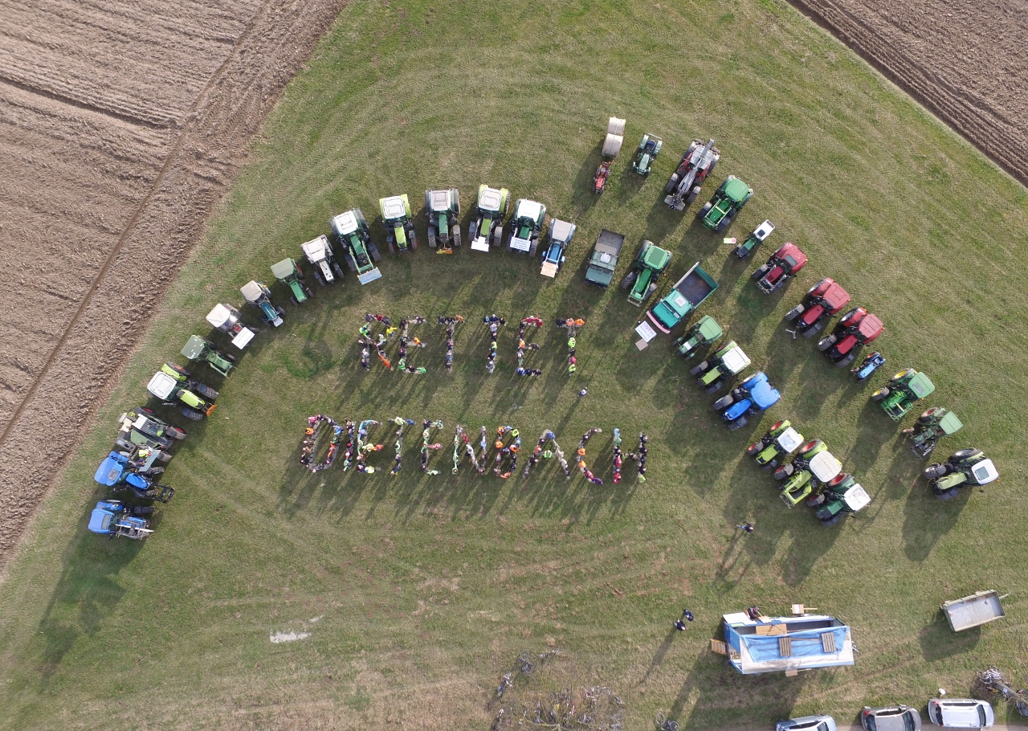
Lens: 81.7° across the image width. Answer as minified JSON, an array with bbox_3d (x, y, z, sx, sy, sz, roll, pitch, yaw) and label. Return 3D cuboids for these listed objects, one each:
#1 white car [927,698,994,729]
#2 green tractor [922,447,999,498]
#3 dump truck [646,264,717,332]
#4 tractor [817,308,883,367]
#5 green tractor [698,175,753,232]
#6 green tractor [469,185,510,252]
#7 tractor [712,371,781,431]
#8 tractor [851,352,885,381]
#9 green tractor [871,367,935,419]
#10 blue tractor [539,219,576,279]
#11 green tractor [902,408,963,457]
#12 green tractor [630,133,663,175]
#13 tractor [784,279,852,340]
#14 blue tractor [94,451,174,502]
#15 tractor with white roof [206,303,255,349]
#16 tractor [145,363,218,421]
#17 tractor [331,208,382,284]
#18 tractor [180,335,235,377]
[{"bbox_3d":[29.772,23.076,39.325,4.350,1.600,1.770,2,79,-1],"label":"white car"},{"bbox_3d":[31.464,7.698,41.609,4.750,3.000,2.600,-22,80,-5],"label":"green tractor"},{"bbox_3d":[12.376,-4.930,43.352,5.050,2.650,2.200,-43,83,-7],"label":"dump truck"},{"bbox_3d":[25.350,-2.109,44.431,4.600,2.950,2.450,-43,84,-7],"label":"tractor"},{"bbox_3d":[16.084,-12.295,45.270,2.250,2.800,4.650,38,85,3],"label":"green tractor"},{"bbox_3d":[-1.999,-10.981,44.552,2.600,3.000,5.350,10,79,1],"label":"green tractor"},{"bbox_3d":[17.321,2.544,43.784,4.600,2.900,2.400,-35,86,-4],"label":"tractor"},{"bbox_3d":[25.961,0.025,43.166,2.500,1.450,1.280,-40,83,-6],"label":"tractor"},{"bbox_3d":[28.636,2.221,43.900,4.600,2.700,2.100,-38,83,-7],"label":"green tractor"},{"bbox_3d":[3.214,-9.058,45.406,1.850,2.500,4.300,16,81,2],"label":"blue tractor"},{"bbox_3d":[30.655,4.833,43.893,4.600,2.650,1.800,-38,86,-4],"label":"green tractor"},{"bbox_3d":[10.226,-16.215,45.717,1.520,1.750,3.000,23,81,4],"label":"green tractor"},{"bbox_3d":[22.421,-4.187,43.721,5.200,3.000,2.600,-44,83,-8],"label":"tractor"},{"bbox_3d":[-26.078,7.541,40.511,5.350,3.000,2.450,27,80,4],"label":"blue tractor"},{"bbox_3d":[-20.415,-2.895,42.887,3.600,2.500,1.800,39,81,6],"label":"tractor with white roof"},{"bbox_3d":[-23.960,1.988,42.826,4.750,3.000,2.500,30,81,4],"label":"tractor"},{"bbox_3d":[-11.897,-9.258,44.909,2.500,3.000,5.550,-24,82,-5],"label":"tractor"},{"bbox_3d":[-22.247,-0.695,43.556,4.050,2.500,1.800,30,81,4],"label":"tractor"}]

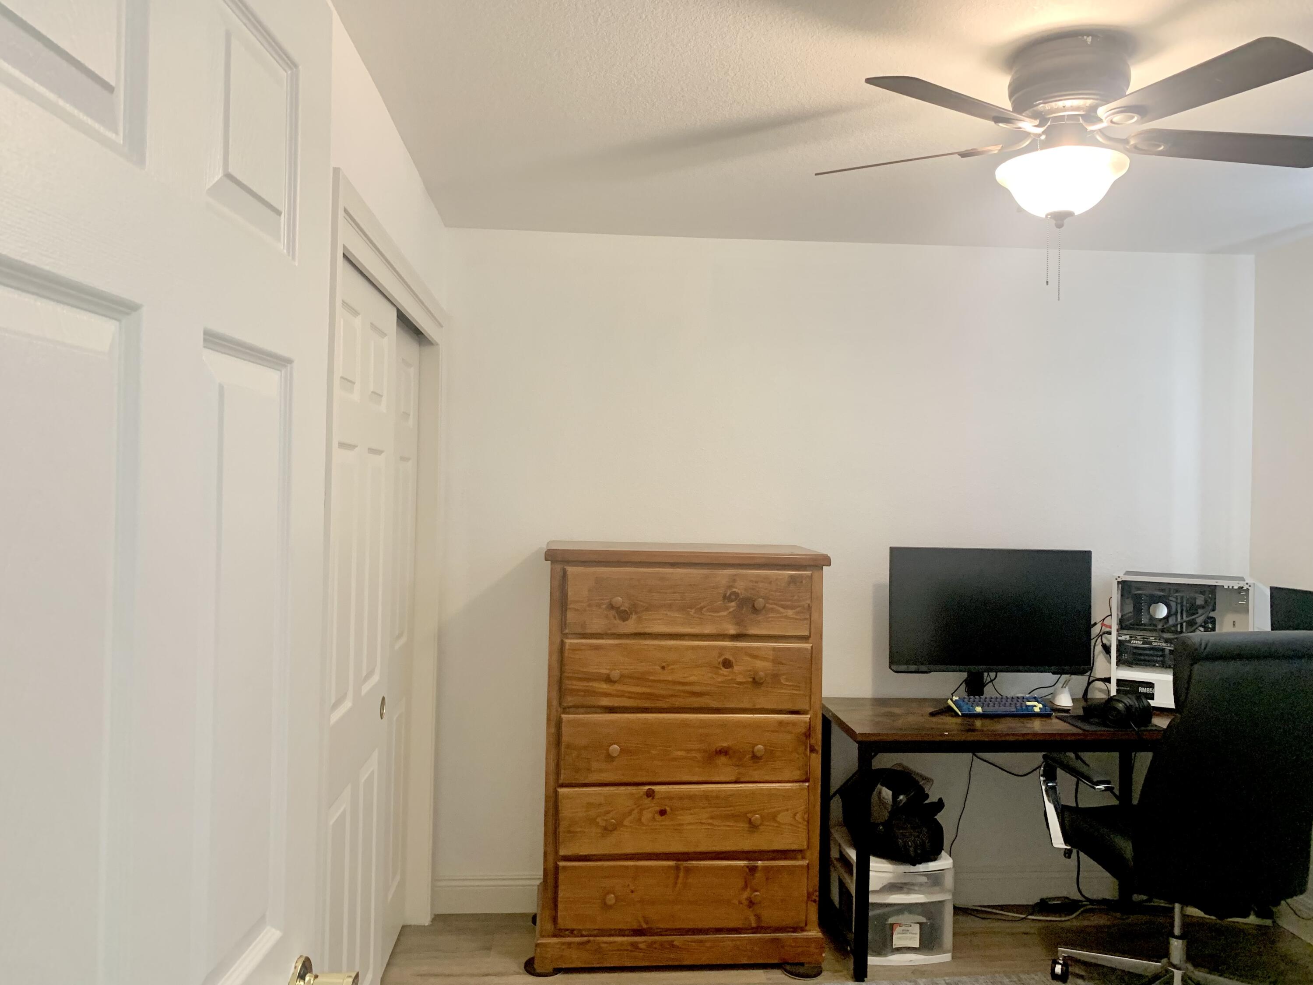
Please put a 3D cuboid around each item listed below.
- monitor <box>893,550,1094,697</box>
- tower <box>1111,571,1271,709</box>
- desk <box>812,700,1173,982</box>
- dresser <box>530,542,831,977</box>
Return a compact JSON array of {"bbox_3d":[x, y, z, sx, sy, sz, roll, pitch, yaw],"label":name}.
[{"bbox_3d":[1.151,0.471,3.421,0.718,0.556,0.223,1,0,-4],"label":"monitor"},{"bbox_3d":[1.849,0.531,3.441,0.470,0.465,0.212,1,-1,26],"label":"tower"},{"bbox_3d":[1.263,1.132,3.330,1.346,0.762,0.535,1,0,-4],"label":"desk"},{"bbox_3d":[0.069,0.838,3.275,0.891,1.305,0.460,1,0,-6],"label":"dresser"}]

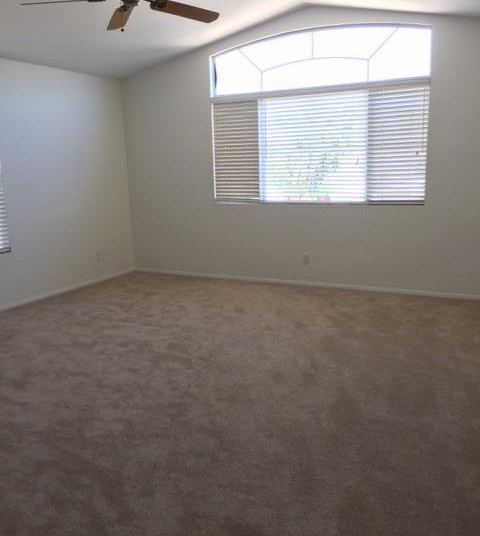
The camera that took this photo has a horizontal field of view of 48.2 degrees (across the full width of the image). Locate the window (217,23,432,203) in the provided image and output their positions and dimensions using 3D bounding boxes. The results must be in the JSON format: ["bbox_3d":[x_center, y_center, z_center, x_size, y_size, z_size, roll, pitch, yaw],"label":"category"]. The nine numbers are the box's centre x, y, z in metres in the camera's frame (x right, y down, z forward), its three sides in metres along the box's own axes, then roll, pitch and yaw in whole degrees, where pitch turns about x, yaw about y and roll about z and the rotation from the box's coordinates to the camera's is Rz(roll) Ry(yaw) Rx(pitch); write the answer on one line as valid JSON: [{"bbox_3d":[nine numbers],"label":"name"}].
[{"bbox_3d":[0.769,-1.604,5.794,2.429,1.825,0.120,4,12,27],"label":"window"}]

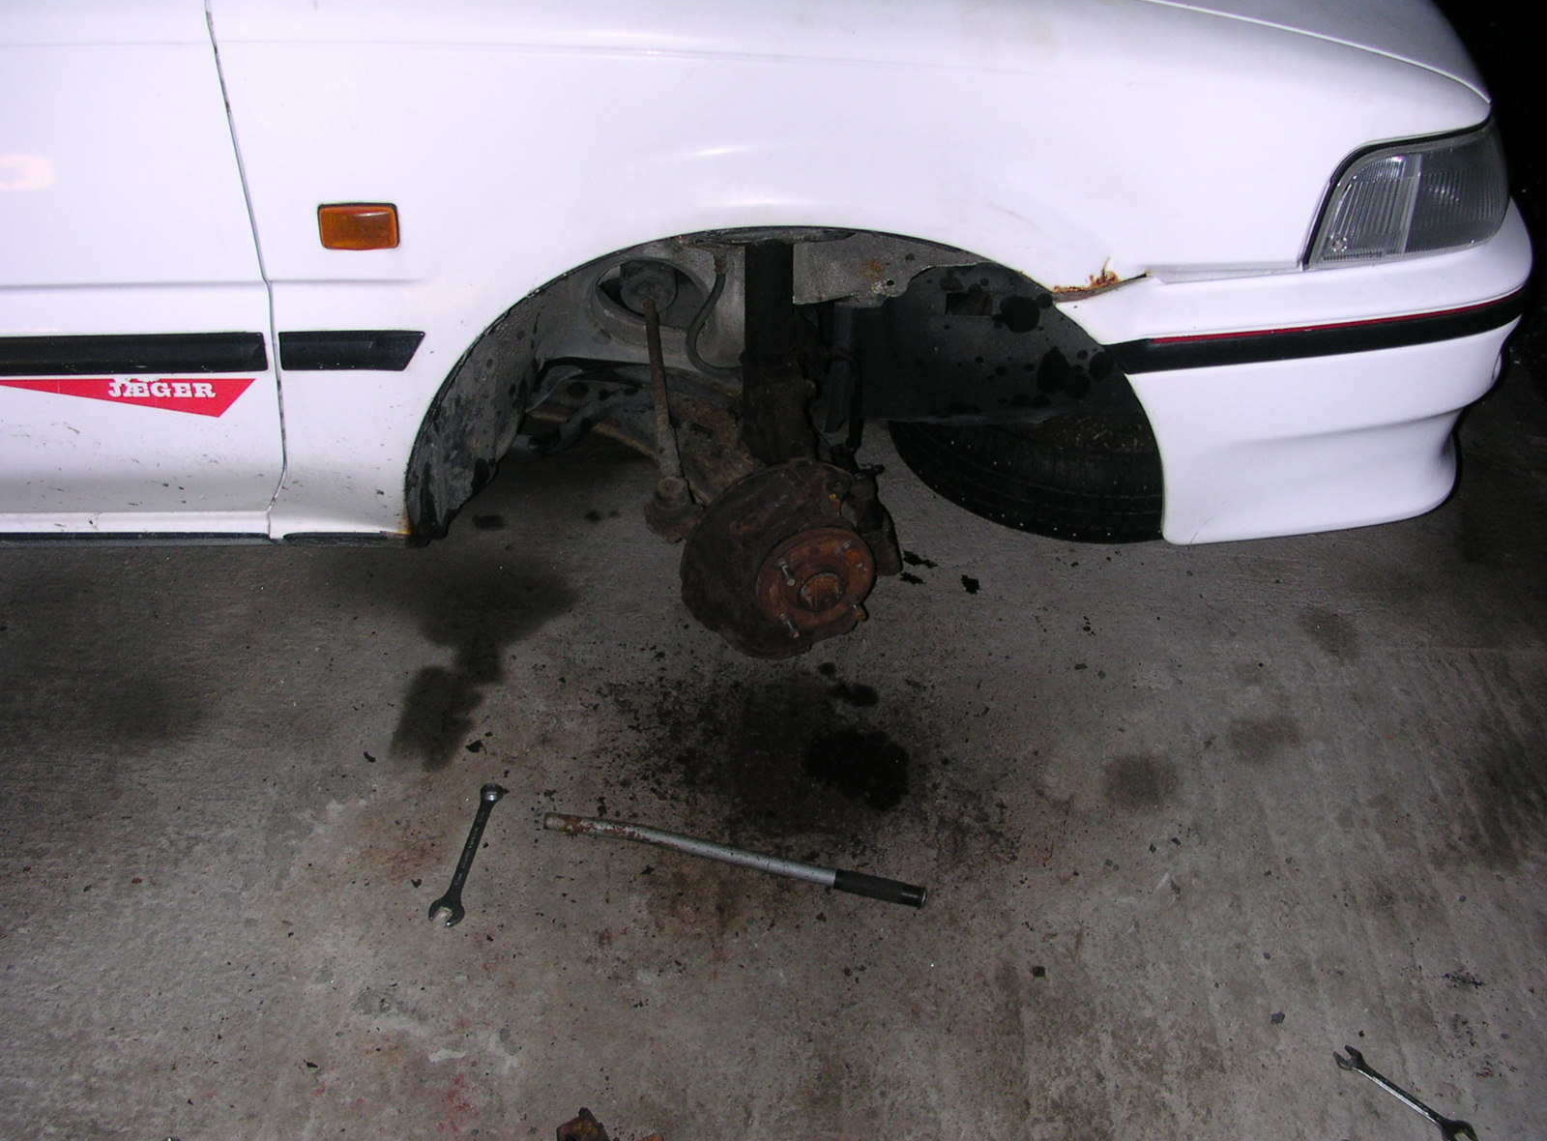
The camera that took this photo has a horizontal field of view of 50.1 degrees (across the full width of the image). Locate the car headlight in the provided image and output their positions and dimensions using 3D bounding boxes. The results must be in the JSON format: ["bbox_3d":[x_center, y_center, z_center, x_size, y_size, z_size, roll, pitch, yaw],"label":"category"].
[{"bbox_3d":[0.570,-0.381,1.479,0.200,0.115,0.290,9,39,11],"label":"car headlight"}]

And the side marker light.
[{"bbox_3d":[-0.349,-0.291,1.395,0.064,0.037,0.020,2,33,2],"label":"side marker light"}]

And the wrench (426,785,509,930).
[{"bbox_3d":[-0.335,0.309,1.817,0.037,0.014,0.207,4,38,6],"label":"wrench"}]

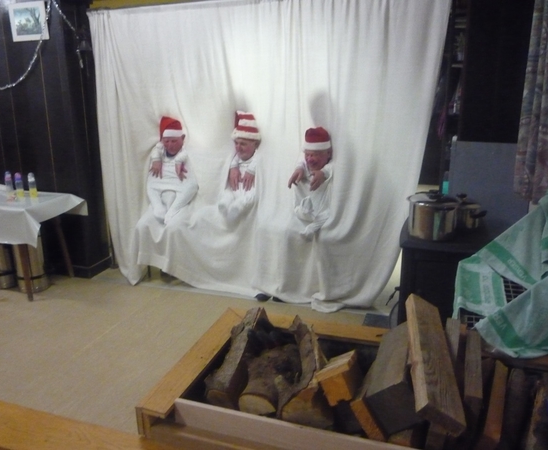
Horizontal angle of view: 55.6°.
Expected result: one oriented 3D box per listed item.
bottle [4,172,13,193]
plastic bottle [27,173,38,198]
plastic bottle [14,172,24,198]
[{"bbox_3d":[-2.228,-0.349,4.378,0.058,0.198,0.058,-8,16,-26],"label":"bottle"},{"bbox_3d":[-1.973,-0.324,4.254,0.058,0.204,0.058,-8,16,-24],"label":"plastic bottle"},{"bbox_3d":[-2.098,-0.330,4.293,0.058,0.200,0.058,-8,16,-25],"label":"plastic bottle"}]

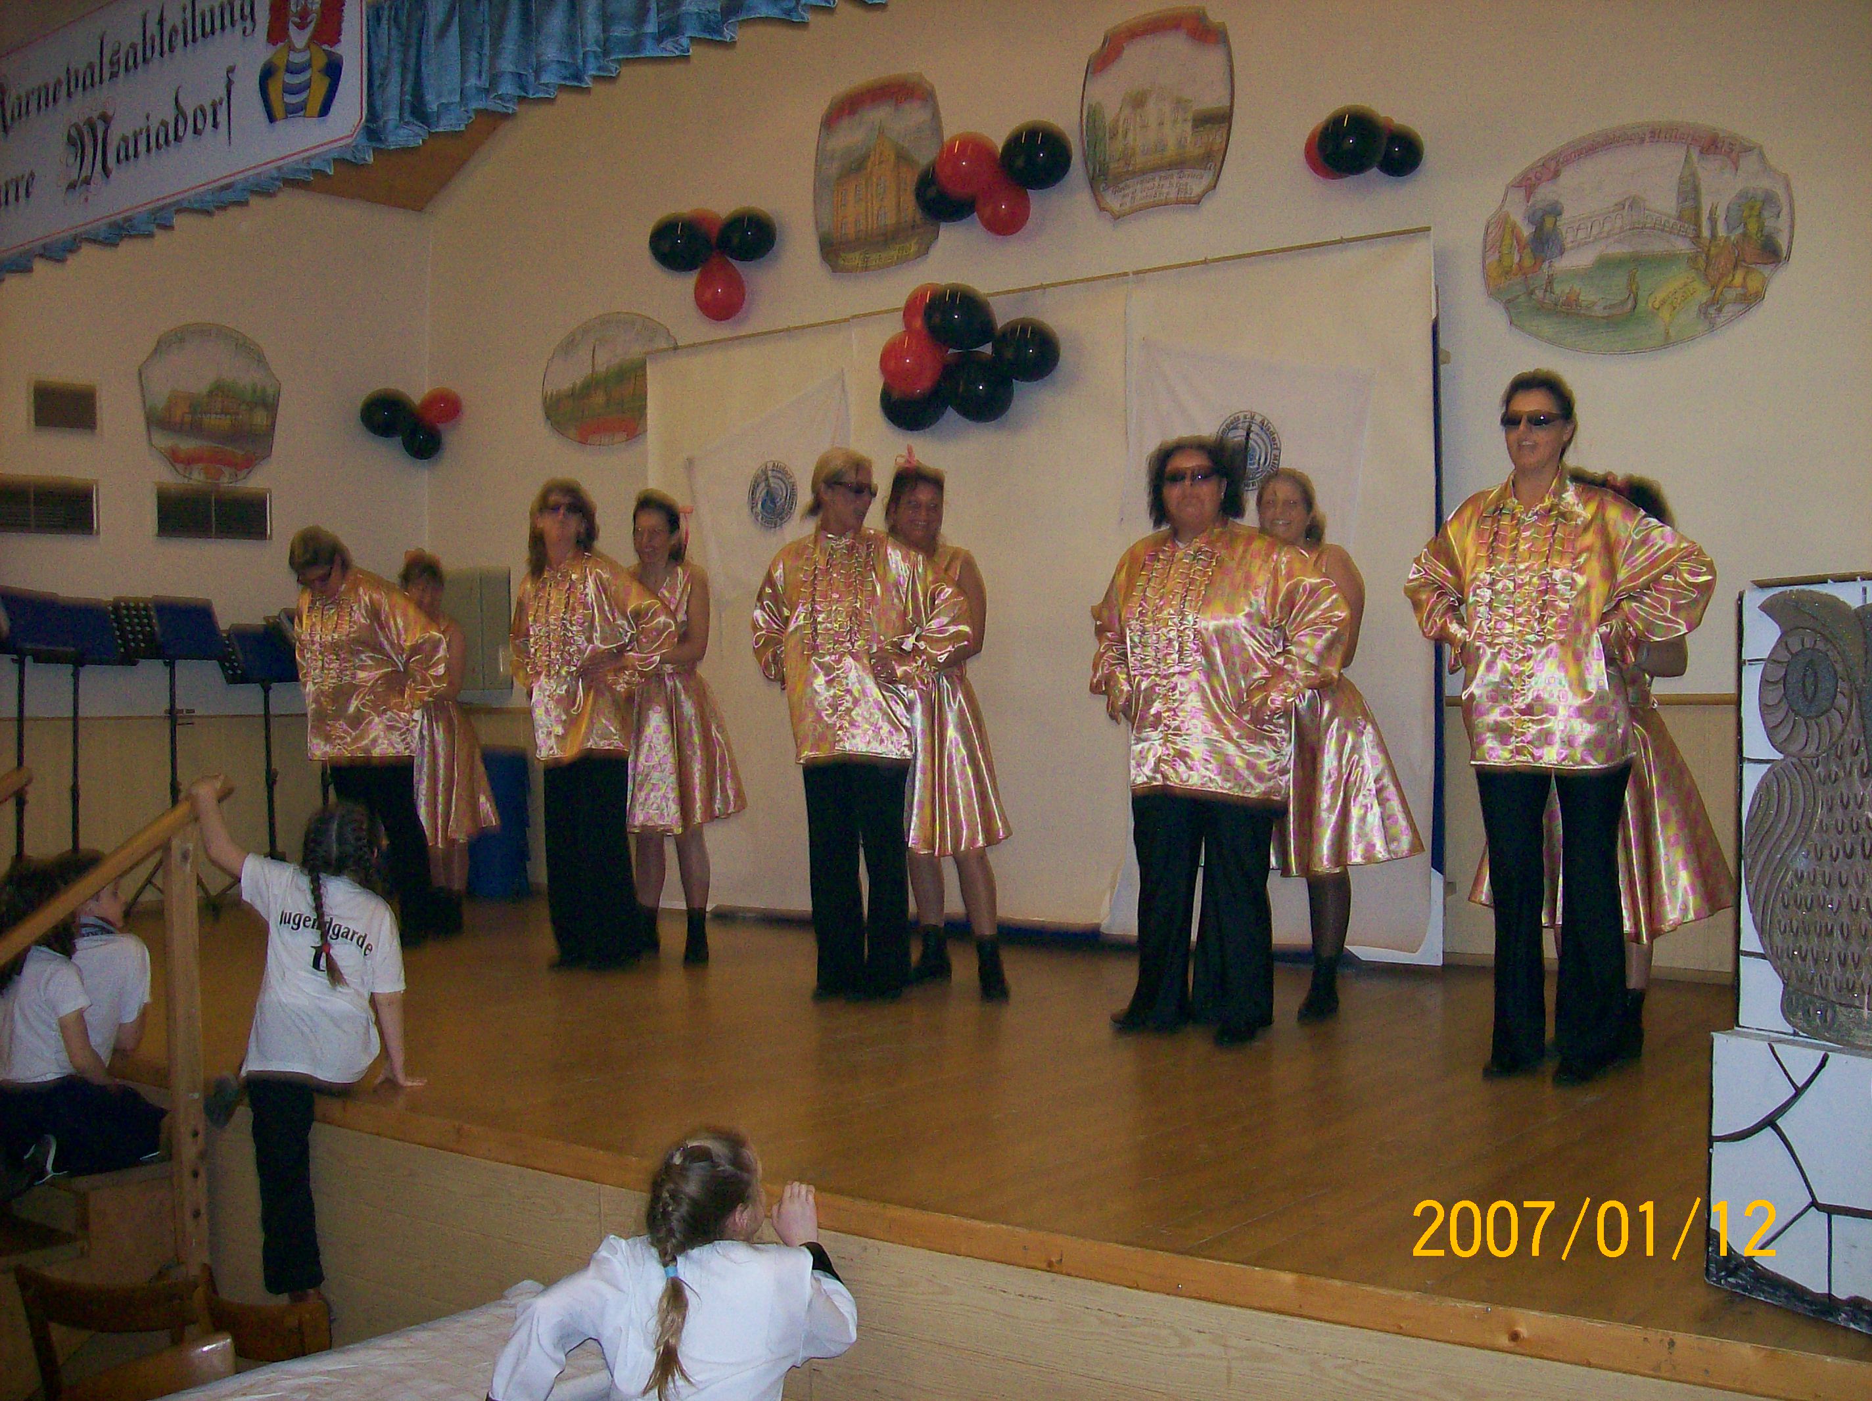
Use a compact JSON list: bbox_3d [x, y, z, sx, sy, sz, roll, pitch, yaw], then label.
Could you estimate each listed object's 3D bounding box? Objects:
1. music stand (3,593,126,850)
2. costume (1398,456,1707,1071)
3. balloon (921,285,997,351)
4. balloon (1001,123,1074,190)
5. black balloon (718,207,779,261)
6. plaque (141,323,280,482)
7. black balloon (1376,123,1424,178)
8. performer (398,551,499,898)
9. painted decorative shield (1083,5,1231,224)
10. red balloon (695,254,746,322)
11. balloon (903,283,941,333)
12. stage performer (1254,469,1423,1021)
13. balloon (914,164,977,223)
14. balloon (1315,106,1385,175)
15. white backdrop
[{"bbox_3d":[-3.758,0.264,8.486,0.500,1.410,0.480,0,-1,-39],"label":"music stand"},{"bbox_3d":[1.533,0.166,4.778,0.740,1.457,0.420,-1,-1,30],"label":"costume"},{"bbox_3d":[0.089,-1.499,7.623,0.281,0.264,0.264,0,-1,0],"label":"balloon"},{"bbox_3d":[0.392,-2.131,7.620,0.280,0.270,0.280,0,0,0],"label":"balloon"},{"bbox_3d":[-0.817,-2.021,8.424,0.260,0.237,0.247,0,-1,0],"label":"black balloon"},{"bbox_3d":[-3.433,-1.412,9.243,0.661,0.754,0.030,0,-1,-39],"label":"plaque"},{"bbox_3d":[1.603,-1.911,6.761,0.183,0.188,0.183,-1,-1,36],"label":"black balloon"},{"bbox_3d":[-2.092,0.172,8.248,0.550,1.615,0.480,-1,-1,28],"label":"performer"},{"bbox_3d":[0.836,-2.271,7.468,0.666,0.783,0.030,-1,-1,36],"label":"painted decorative shield"},{"bbox_3d":[-0.963,-1.840,8.660,0.230,0.300,0.230,0,0,0],"label":"red balloon"},{"bbox_3d":[-0.015,-1.583,7.930,0.245,0.250,0.250,0,0,0],"label":"balloon"},{"bbox_3d":[1.104,0.116,5.660,0.580,1.600,0.560,0,0,37],"label":"stage performer"},{"bbox_3d":[0.039,-2.064,7.900,0.250,0.250,0.250,0,0,0],"label":"balloon"},{"bbox_3d":[1.487,-2.003,6.964,0.246,0.251,0.246,-1,-1,30],"label":"balloon"},{"bbox_3d":[0.207,-0.348,7.851,3.754,2.540,0.080,-1,-1,36],"label":"white backdrop"}]

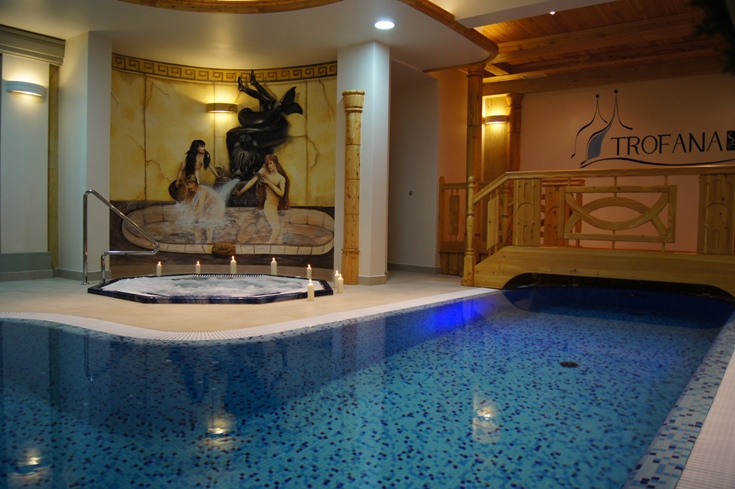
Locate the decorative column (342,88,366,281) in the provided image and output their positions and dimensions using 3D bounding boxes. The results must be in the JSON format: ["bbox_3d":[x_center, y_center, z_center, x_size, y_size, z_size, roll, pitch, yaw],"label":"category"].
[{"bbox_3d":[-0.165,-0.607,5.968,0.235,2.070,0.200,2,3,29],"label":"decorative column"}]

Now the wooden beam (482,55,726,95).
[{"bbox_3d":[2.946,-2.115,7.030,3.196,0.180,0.170,2,3,29],"label":"wooden beam"}]

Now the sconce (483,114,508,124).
[{"bbox_3d":[1.789,-1.738,7.680,0.365,0.115,0.110,2,3,29],"label":"sconce"}]

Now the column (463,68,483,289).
[{"bbox_3d":[1.270,-0.843,6.552,0.230,2.540,0.230,2,3,29],"label":"column"}]

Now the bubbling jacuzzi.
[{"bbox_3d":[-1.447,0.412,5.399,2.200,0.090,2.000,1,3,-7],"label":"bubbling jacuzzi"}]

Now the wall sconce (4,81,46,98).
[{"bbox_3d":[-3.521,-1.593,5.680,0.110,0.115,0.365,3,3,33],"label":"wall sconce"}]

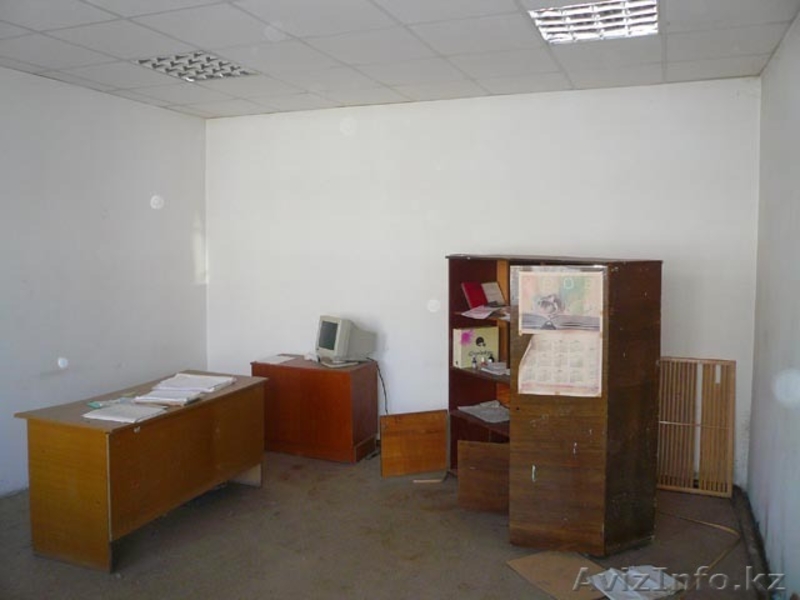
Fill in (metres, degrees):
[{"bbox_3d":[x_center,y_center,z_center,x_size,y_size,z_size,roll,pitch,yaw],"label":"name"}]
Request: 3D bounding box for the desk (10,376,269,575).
[{"bbox_3d":[-1.487,0.944,3.962,0.687,0.736,1.310,2,6,24],"label":"desk"}]

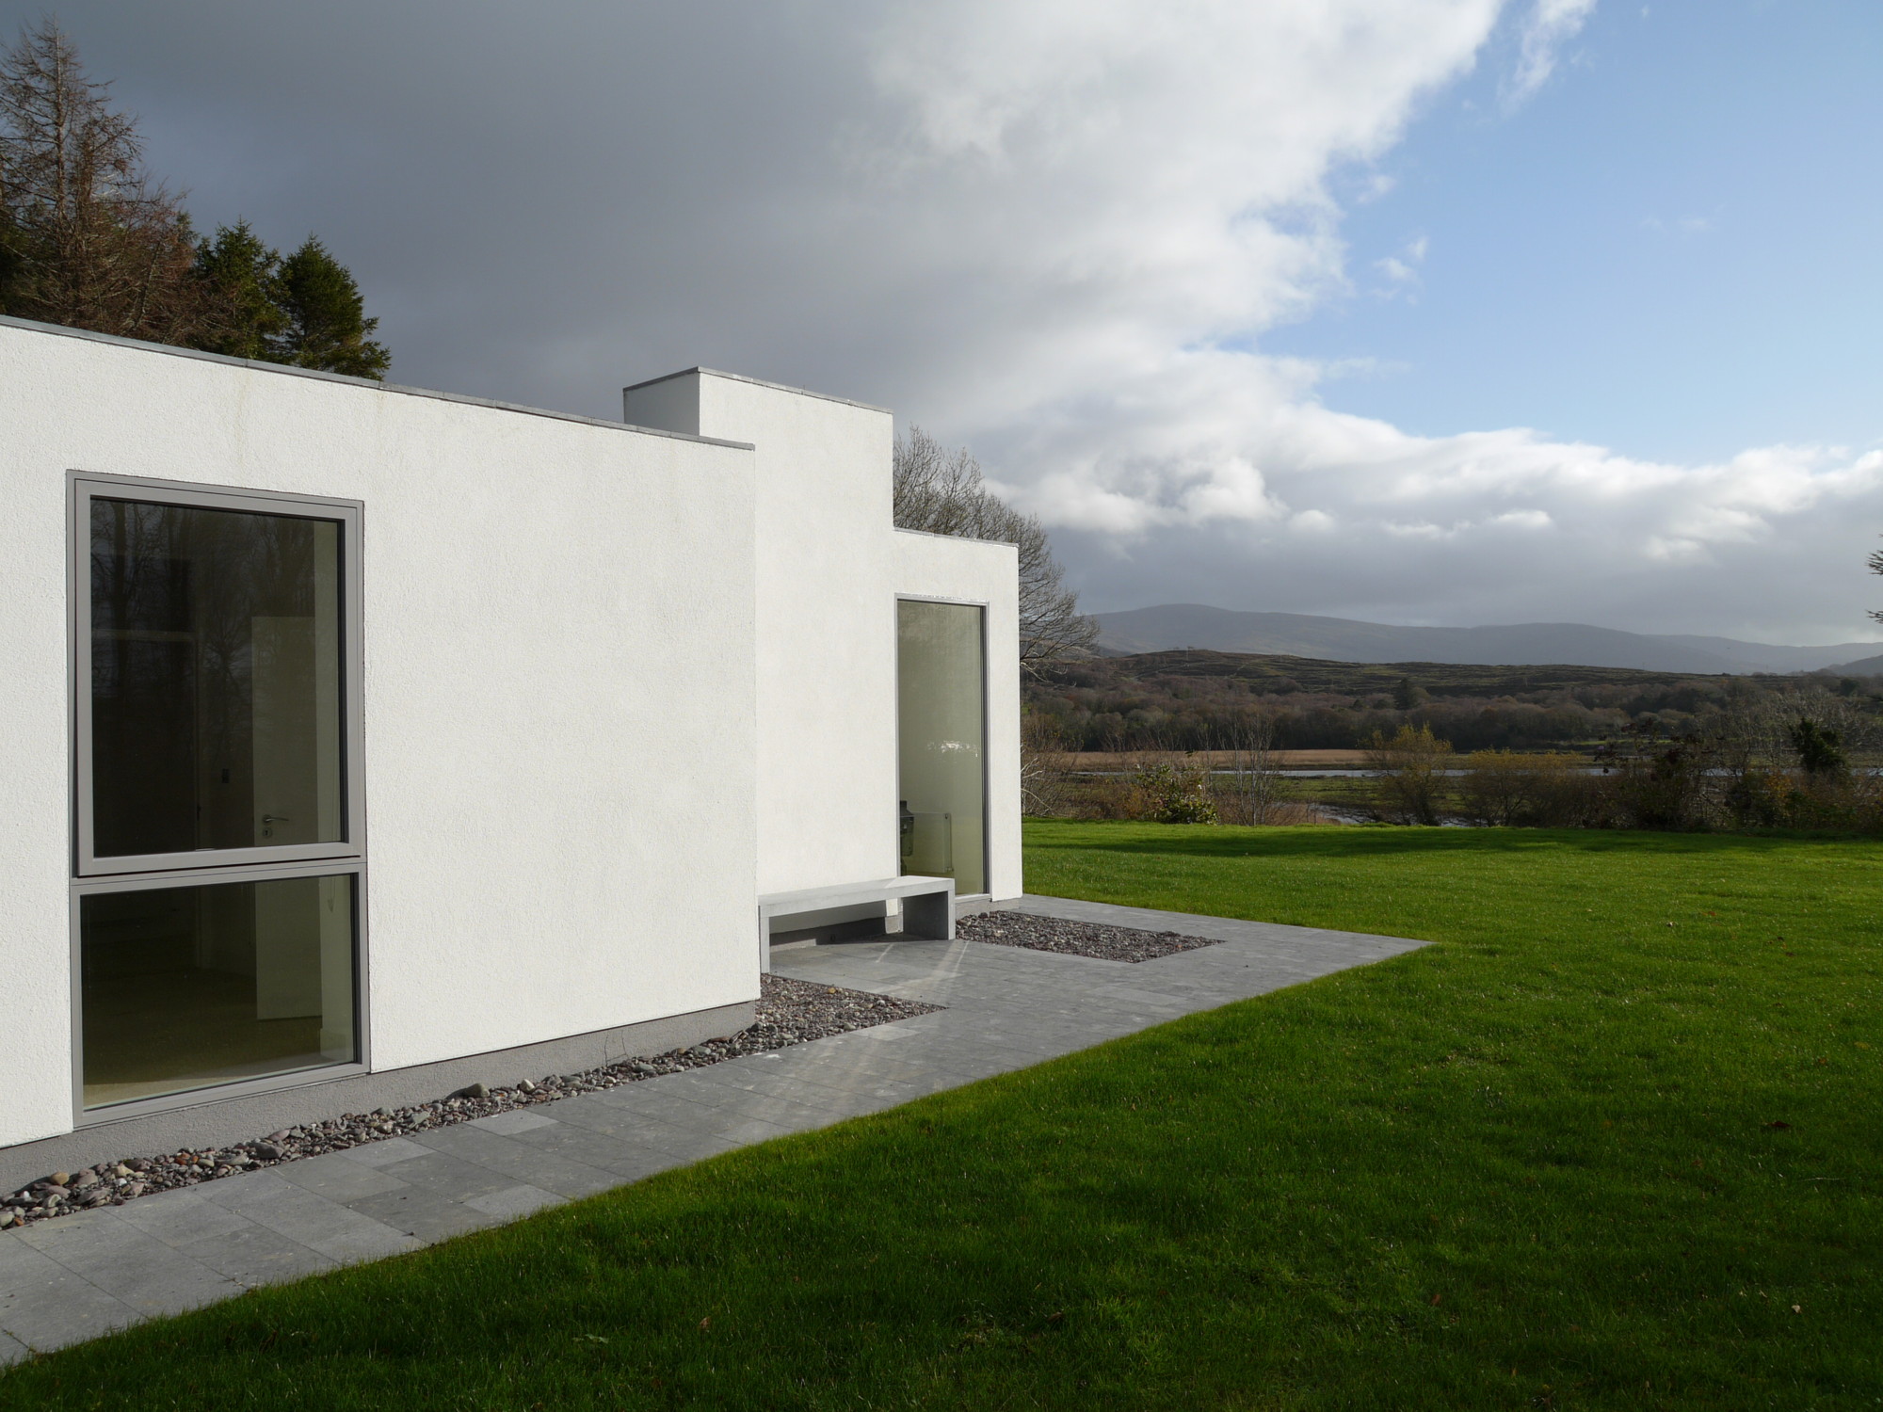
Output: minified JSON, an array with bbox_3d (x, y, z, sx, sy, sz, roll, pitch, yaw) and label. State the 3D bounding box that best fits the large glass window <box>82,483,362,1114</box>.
[{"bbox_3d":[-2.911,0.348,6.185,0.120,2.471,1.175,-2,-1,42],"label":"large glass window"}]

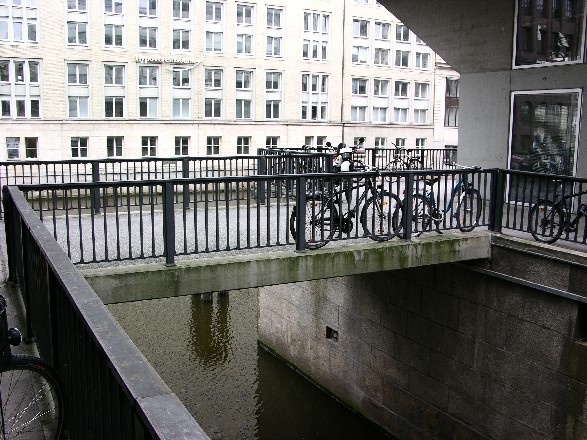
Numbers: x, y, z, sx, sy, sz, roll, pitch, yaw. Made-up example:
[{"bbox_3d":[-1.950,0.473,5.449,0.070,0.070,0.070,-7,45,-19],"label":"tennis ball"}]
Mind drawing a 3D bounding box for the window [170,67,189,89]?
[{"bbox_3d":[-10.056,-12.482,52.345,1.600,1.780,0.200,-4,10,-24],"label":"window"}]

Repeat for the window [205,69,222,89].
[{"bbox_3d":[-7.574,-13.410,56.517,1.760,1.900,0.250,-4,9,-26],"label":"window"}]

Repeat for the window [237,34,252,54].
[{"bbox_3d":[-4.702,-16.944,57.467,1.760,2.010,0.250,-4,9,-26],"label":"window"}]

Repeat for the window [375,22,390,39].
[{"bbox_3d":[8.942,-19.114,59.923,1.920,1.760,0.200,-4,10,-27],"label":"window"}]

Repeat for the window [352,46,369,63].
[{"bbox_3d":[6.593,-16.449,59.086,1.920,1.650,0.200,-4,10,-27],"label":"window"}]

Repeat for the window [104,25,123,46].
[{"bbox_3d":[-15.709,-16.082,51.927,1.760,2.010,0.250,-4,9,-26],"label":"window"}]

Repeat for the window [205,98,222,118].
[{"bbox_3d":[-7.639,-10.654,56.909,1.760,1.910,0.250,-4,9,-26],"label":"window"}]

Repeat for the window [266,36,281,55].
[{"bbox_3d":[-1.872,-16.239,55.539,1.480,1.800,0.200,-4,10,-24],"label":"window"}]

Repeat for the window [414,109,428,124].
[{"bbox_3d":[15.249,-12.352,71.164,2.050,1.810,0.200,-4,10,-28],"label":"window"}]

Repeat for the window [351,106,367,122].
[{"bbox_3d":[6.568,-10.710,59.985,1.880,1.560,0.200,-4,10,-27],"label":"window"}]

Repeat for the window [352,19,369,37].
[{"bbox_3d":[6.632,-18.955,58.726,1.920,1.770,0.200,-4,10,-27],"label":"window"}]

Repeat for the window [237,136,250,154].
[{"bbox_3d":[-4.584,-6.799,54.324,1.380,1.690,0.200,-4,10,-28],"label":"window"}]

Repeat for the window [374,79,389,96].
[{"bbox_3d":[10.062,-15.099,67.851,2.050,1.900,0.200,-4,10,-28],"label":"window"}]

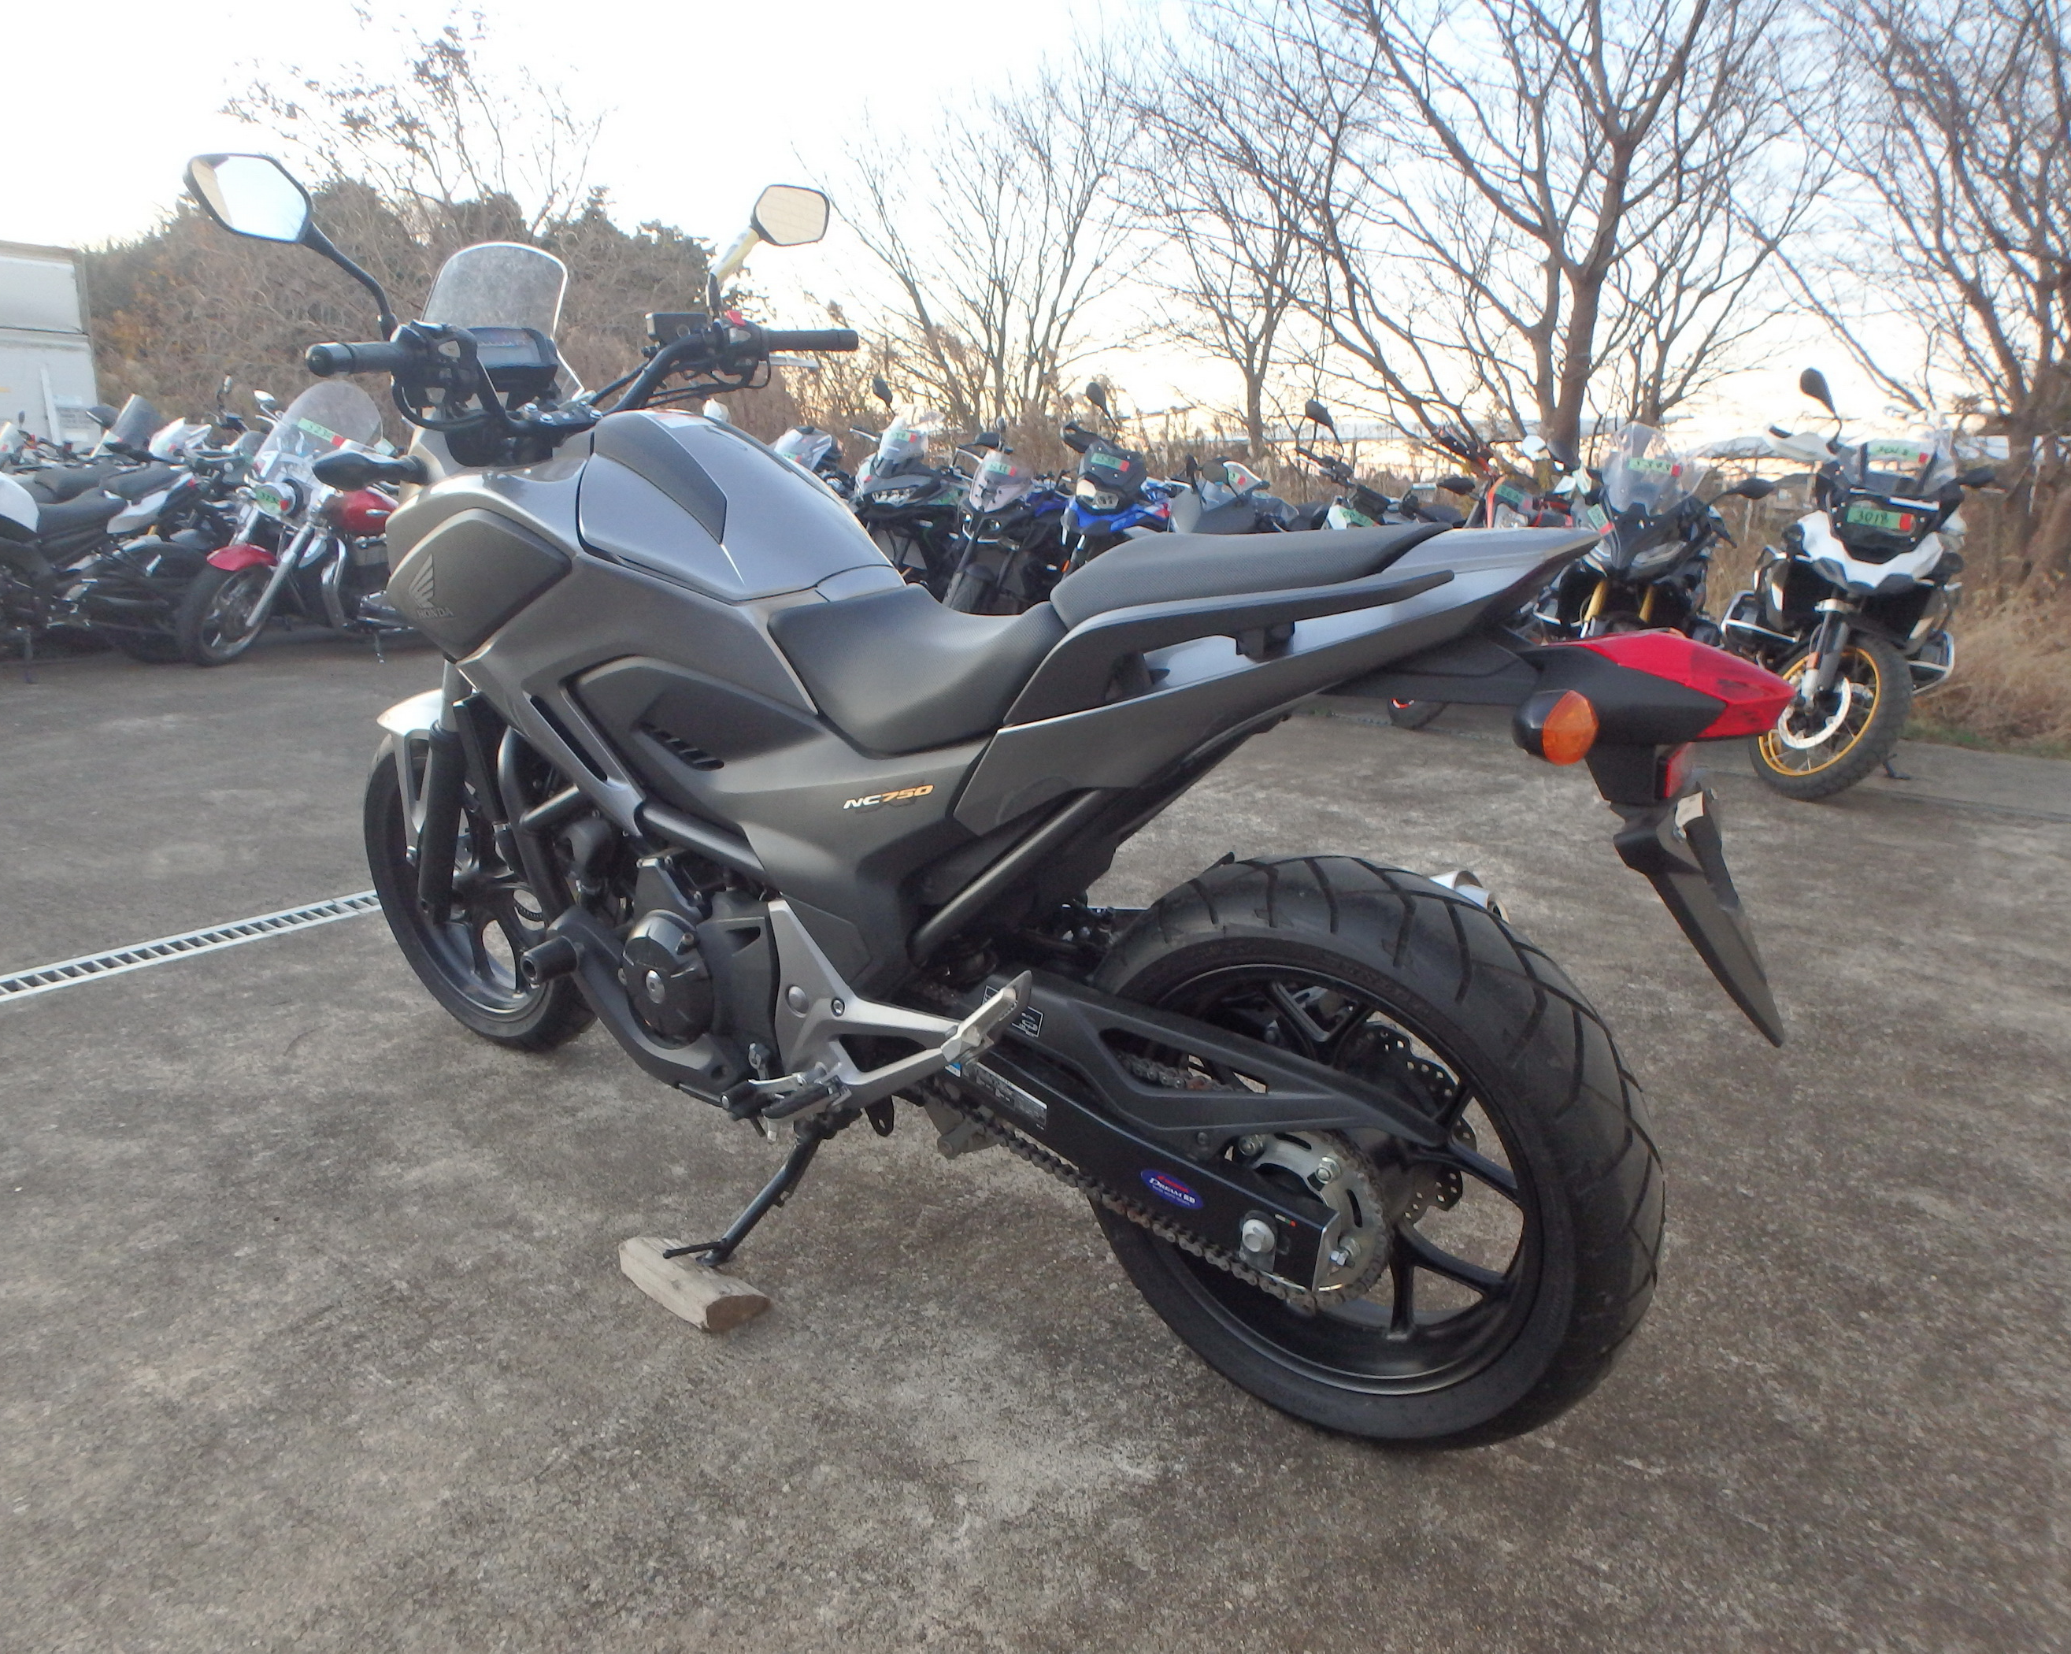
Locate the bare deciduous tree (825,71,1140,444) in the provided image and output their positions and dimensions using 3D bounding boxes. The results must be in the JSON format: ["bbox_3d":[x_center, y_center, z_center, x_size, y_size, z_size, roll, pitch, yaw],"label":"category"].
[{"bbox_3d":[-0.516,-5.270,14.174,3.500,5.300,3.300,2,13,0],"label":"bare deciduous tree"}]

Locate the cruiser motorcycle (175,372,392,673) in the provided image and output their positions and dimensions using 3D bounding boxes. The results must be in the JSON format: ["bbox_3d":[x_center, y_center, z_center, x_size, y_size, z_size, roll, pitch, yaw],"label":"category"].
[{"bbox_3d":[-3.750,-1.659,7.515,0.900,1.450,2.350,22,23,36],"label":"cruiser motorcycle"}]

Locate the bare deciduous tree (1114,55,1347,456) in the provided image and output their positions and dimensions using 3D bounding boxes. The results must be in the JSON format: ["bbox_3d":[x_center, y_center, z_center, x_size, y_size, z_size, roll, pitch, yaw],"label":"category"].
[{"bbox_3d":[2.018,-4.812,13.235,2.600,5.100,2.500,2,13,0],"label":"bare deciduous tree"}]

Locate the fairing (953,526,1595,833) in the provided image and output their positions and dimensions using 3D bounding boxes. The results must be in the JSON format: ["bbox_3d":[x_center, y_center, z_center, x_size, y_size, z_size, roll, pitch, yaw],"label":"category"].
[{"bbox_3d":[0.211,-0.134,1.232,0.580,0.300,0.250,11,25,36],"label":"fairing"}]

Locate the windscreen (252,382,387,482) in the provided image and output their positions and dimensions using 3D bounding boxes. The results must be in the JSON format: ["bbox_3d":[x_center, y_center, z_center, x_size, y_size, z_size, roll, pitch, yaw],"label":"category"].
[{"bbox_3d":[-3.786,-2.079,7.050,0.540,0.500,0.240,14,15,12],"label":"windscreen"}]

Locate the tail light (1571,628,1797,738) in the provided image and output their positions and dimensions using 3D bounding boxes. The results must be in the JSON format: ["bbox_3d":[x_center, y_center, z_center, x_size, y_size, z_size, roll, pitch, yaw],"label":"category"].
[{"bbox_3d":[0.496,-0.114,1.043,0.167,0.080,0.128,11,24,35],"label":"tail light"}]

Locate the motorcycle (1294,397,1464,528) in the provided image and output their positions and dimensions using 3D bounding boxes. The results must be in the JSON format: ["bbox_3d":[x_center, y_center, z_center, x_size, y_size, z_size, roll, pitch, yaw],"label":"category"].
[{"bbox_3d":[1.789,-1.314,7.007,0.840,1.380,2.150,21,22,33],"label":"motorcycle"}]

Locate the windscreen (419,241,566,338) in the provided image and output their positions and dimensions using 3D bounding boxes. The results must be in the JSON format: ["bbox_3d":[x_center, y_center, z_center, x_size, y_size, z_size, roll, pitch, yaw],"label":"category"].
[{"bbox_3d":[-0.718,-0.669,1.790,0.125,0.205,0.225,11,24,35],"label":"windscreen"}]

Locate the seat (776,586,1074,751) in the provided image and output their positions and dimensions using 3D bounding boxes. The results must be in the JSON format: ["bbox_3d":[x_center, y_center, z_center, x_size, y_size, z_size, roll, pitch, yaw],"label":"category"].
[{"bbox_3d":[-0.078,-0.187,1.470,0.340,0.155,0.290,11,24,35],"label":"seat"}]

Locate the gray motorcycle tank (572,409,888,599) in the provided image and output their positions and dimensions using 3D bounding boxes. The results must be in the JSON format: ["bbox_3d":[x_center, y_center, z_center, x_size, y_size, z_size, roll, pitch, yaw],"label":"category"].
[{"bbox_3d":[-0.347,-0.398,1.601,0.410,0.205,0.280,11,24,35],"label":"gray motorcycle tank"}]

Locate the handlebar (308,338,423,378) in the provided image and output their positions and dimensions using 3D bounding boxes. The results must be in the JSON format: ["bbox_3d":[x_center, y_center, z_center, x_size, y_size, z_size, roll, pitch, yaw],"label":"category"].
[{"bbox_3d":[-0.708,-0.500,1.421,0.038,0.038,0.138,7,22,26],"label":"handlebar"}]

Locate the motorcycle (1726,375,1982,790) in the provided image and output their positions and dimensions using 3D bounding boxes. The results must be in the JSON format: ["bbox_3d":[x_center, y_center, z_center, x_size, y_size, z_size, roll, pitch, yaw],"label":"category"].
[{"bbox_3d":[3.340,-0.939,5.422,0.960,1.450,2.250,17,19,27],"label":"motorcycle"}]

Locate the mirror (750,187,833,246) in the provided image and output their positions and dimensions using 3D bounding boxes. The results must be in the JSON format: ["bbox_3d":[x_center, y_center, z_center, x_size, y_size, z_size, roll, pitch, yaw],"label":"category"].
[{"bbox_3d":[-0.353,-0.875,1.920,0.042,0.090,0.140,16,27,42],"label":"mirror"}]

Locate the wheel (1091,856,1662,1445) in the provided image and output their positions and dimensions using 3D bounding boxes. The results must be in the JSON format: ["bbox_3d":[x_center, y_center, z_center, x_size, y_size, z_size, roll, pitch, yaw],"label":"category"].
[{"bbox_3d":[0.306,0.331,1.368,0.622,0.622,0.165,11,25,36],"label":"wheel"}]

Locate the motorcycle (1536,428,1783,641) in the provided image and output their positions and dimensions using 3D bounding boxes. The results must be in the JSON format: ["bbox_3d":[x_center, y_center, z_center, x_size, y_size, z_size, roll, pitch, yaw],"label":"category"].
[{"bbox_3d":[2.832,-1.057,6.030,0.880,1.380,2.180,20,21,31],"label":"motorcycle"}]

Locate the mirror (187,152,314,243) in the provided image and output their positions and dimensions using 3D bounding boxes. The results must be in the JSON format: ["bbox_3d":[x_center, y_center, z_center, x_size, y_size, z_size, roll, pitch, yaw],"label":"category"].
[{"bbox_3d":[-0.802,-0.640,1.363,0.050,0.090,0.138,7,22,27],"label":"mirror"}]

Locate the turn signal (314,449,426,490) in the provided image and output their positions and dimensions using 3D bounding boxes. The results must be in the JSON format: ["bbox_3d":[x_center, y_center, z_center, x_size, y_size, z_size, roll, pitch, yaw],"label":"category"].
[{"bbox_3d":[-0.858,-0.459,1.729,0.060,0.052,0.130,11,23,35],"label":"turn signal"}]

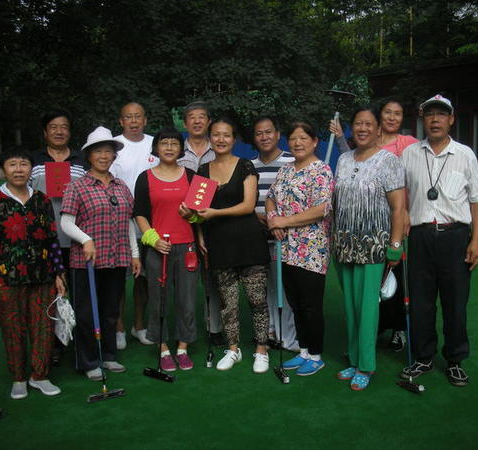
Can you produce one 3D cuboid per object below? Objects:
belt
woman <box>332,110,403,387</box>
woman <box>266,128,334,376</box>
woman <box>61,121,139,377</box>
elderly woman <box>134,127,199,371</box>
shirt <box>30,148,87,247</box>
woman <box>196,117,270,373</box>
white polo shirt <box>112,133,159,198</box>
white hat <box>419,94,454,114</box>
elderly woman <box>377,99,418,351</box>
[{"bbox_3d":[1.179,0.015,3.540,0.335,0.055,0.240,1,8,22],"label":"belt"},{"bbox_3d":[0.752,0.133,3.498,0.460,1.610,0.320,3,8,27],"label":"woman"},{"bbox_3d":[0.373,0.155,3.737,0.450,1.563,0.390,2,9,28],"label":"woman"},{"bbox_3d":[-0.866,0.184,3.792,0.480,1.566,0.360,-5,8,-20],"label":"woman"},{"bbox_3d":[-0.457,0.146,3.880,0.450,1.533,0.320,-2,7,-8],"label":"elderly woman"},{"bbox_3d":[-1.194,-0.184,4.037,0.540,0.673,0.290,-3,7,-13],"label":"shirt"},{"bbox_3d":[-0.041,0.129,3.868,0.480,1.604,0.370,0,8,15],"label":"woman"},{"bbox_3d":[-0.747,-0.313,4.334,0.530,0.690,0.280,-2,7,-11],"label":"white polo shirt"},{"bbox_3d":[1.115,-0.673,3.416,0.190,0.130,0.260,2,9,28],"label":"white hat"},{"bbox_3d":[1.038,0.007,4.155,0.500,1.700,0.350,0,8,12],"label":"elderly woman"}]

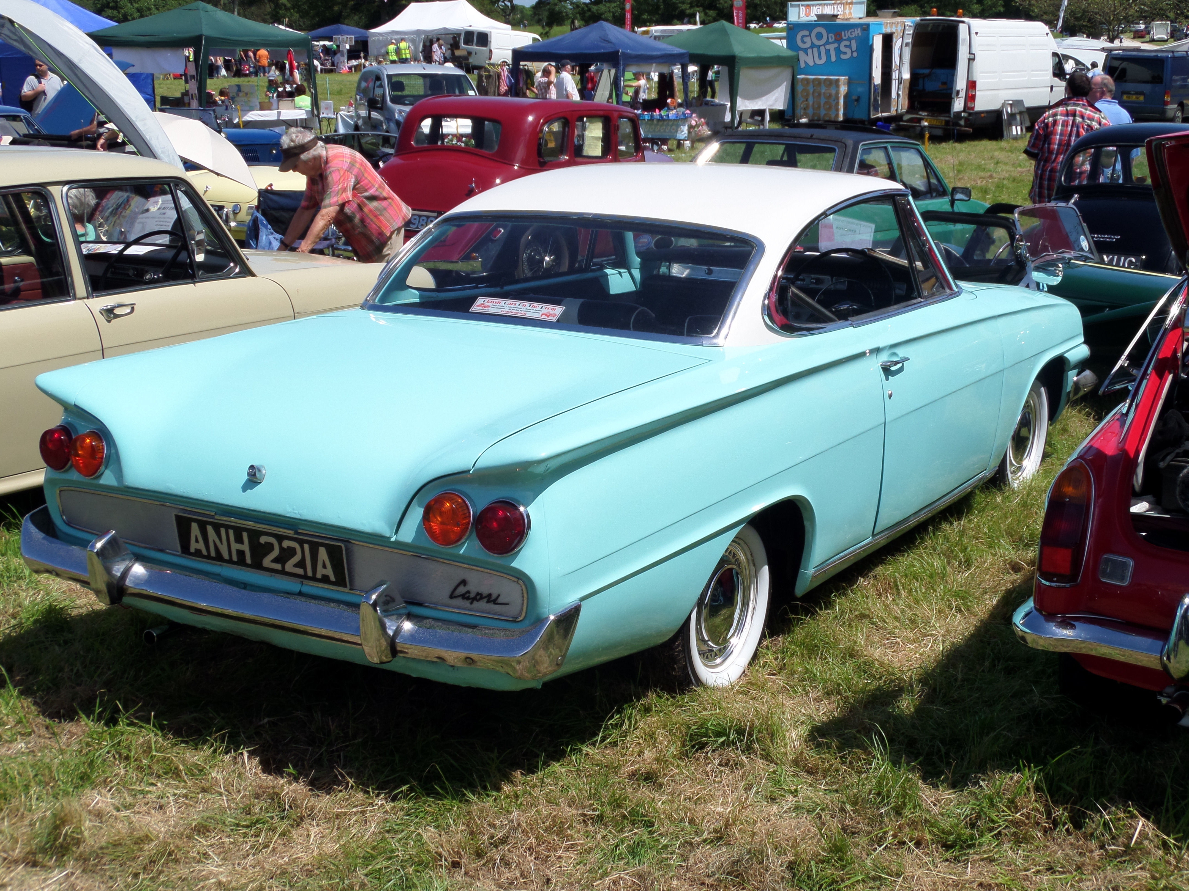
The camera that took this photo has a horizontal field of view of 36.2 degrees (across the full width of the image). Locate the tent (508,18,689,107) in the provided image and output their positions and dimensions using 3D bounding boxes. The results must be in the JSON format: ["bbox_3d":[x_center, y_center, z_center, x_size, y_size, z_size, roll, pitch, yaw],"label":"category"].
[{"bbox_3d":[0.158,-8.564,42.436,2.950,2.610,2.950,8,15,33],"label":"tent"}]

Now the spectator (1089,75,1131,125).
[{"bbox_3d":[3.912,-1.947,13.800,0.290,1.720,0.480,11,17,39],"label":"spectator"}]

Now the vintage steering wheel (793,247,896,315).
[{"bbox_3d":[0.842,-0.481,6.115,0.390,0.390,0.090,8,-16,30],"label":"vintage steering wheel"}]

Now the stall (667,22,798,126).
[{"bbox_3d":[3.326,-9.750,47.826,2.920,2.760,2.920,10,15,38],"label":"stall"}]

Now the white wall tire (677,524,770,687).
[{"bbox_3d":[0.289,0.410,4.832,0.150,0.570,0.570,8,14,30],"label":"white wall tire"}]

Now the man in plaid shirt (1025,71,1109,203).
[{"bbox_3d":[3.390,-1.822,13.093,0.600,1.710,0.360,3,13,14],"label":"man in plaid shirt"}]

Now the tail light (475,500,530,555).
[{"bbox_3d":[-0.202,0.180,3.931,0.118,0.120,0.068,8,15,30],"label":"tail light"}]

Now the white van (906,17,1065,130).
[{"bbox_3d":[9.730,-9.049,44.500,2.020,2.700,5.800,10,16,35],"label":"white van"}]

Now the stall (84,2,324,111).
[{"bbox_3d":[-7.619,-7.250,35.426,2.950,2.710,2.950,8,14,32],"label":"stall"}]

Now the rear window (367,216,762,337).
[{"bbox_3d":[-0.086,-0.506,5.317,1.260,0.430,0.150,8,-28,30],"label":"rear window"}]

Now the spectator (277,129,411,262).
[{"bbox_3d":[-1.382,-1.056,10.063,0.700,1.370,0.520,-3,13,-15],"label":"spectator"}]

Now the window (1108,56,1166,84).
[{"bbox_3d":[13.409,-9.277,45.000,1.420,0.630,0.080,9,9,34],"label":"window"}]

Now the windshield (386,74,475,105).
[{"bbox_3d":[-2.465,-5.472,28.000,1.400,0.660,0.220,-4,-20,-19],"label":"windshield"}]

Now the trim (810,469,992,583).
[{"bbox_3d":[1.015,0.231,5.755,0.030,0.050,1.580,8,14,30],"label":"trim"}]

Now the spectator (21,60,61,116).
[{"bbox_3d":[-6.674,-3.811,22.000,0.520,1.770,0.320,0,13,-4],"label":"spectator"}]

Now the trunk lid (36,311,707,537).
[{"bbox_3d":[-0.496,-0.092,4.718,1.380,0.290,1.220,8,15,30],"label":"trunk lid"}]

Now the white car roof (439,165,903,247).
[{"bbox_3d":[0.267,-0.802,5.848,1.200,0.200,1.220,8,15,30],"label":"white car roof"}]

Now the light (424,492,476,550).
[{"bbox_3d":[-0.323,0.164,3.978,0.118,0.120,0.068,8,15,30],"label":"light"}]

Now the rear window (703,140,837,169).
[{"bbox_3d":[1.173,-1.951,12.600,1.200,0.460,0.130,9,-23,33],"label":"rear window"}]

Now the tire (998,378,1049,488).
[{"bbox_3d":[1.580,-0.039,6.942,0.150,0.570,0.570,8,14,30],"label":"tire"}]

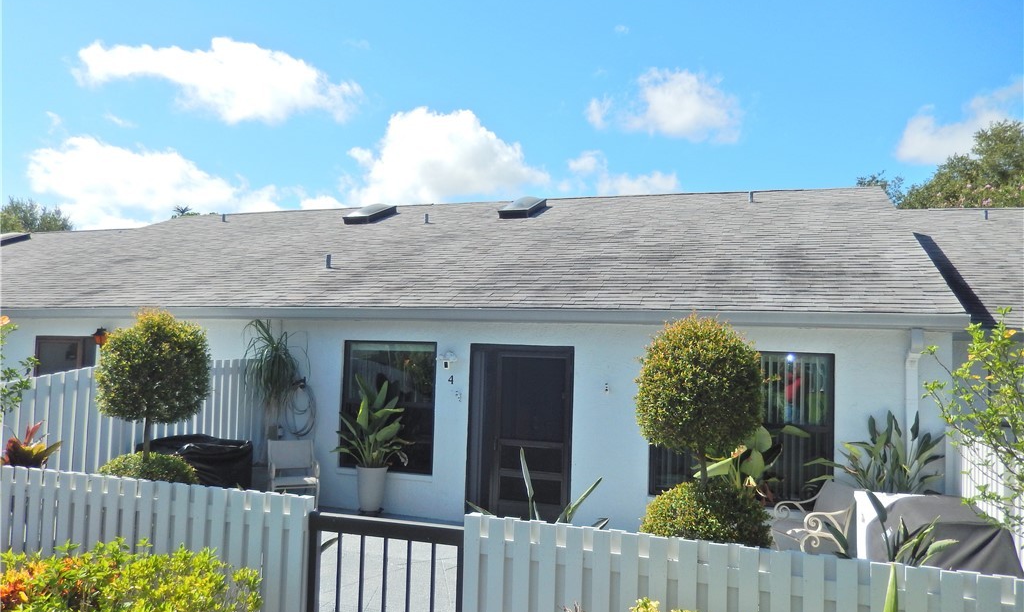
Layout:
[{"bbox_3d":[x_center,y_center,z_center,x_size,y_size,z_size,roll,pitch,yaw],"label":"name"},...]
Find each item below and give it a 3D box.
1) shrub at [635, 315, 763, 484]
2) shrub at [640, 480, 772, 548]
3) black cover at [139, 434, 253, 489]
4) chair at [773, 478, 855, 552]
[{"bbox_3d":[0.951,0.475,3.760,0.640,0.870,0.630,2,-3,0],"label":"shrub"},{"bbox_3d":[1.005,1.227,3.820,0.670,0.660,0.650,2,-3,0],"label":"shrub"},{"bbox_3d":[-3.453,1.967,8.006,0.680,0.950,1.060,0,-4,21],"label":"black cover"},{"bbox_3d":[2.850,2.093,6.758,0.720,0.950,0.620,2,-3,-5],"label":"chair"}]

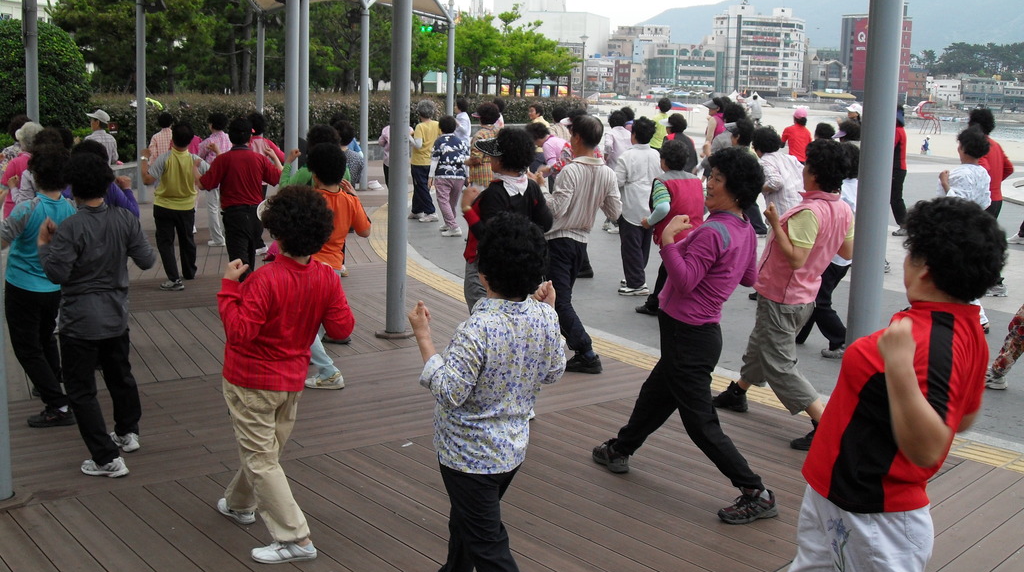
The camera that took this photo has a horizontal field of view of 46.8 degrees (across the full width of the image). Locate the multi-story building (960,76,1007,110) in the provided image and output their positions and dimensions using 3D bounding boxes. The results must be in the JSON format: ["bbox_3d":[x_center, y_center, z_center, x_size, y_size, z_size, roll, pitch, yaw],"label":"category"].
[{"bbox_3d":[157.869,-64.621,396.196,15.000,11.000,11.000,3,10,11],"label":"multi-story building"}]

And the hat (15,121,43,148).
[{"bbox_3d":[-4.055,-1.265,9.944,0.260,0.230,0.250,8,12,34],"label":"hat"}]

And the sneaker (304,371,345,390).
[{"bbox_3d":[-1.141,0.575,7.240,0.240,0.115,0.095,2,10,7],"label":"sneaker"}]

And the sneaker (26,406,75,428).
[{"bbox_3d":[-2.503,0.713,6.422,0.260,0.105,0.097,1,10,-4],"label":"sneaker"}]

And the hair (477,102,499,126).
[{"bbox_3d":[-0.270,-1.971,13.600,0.250,0.250,0.240,8,11,34],"label":"hair"}]

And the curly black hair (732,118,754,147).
[{"bbox_3d":[2.445,-1.611,12.500,0.240,0.280,0.230,7,11,30],"label":"curly black hair"}]

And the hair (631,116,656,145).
[{"bbox_3d":[1.150,-1.360,10.350,0.220,0.245,0.235,-4,11,-28],"label":"hair"}]

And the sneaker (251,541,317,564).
[{"bbox_3d":[-0.902,1.053,4.673,0.255,0.098,0.095,1,10,-2],"label":"sneaker"}]

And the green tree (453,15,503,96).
[{"bbox_3d":[-1.277,-8.210,45.268,2.200,4.250,2.200,1,10,0],"label":"green tree"}]

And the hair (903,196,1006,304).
[{"bbox_3d":[1.169,-0.099,3.120,0.240,0.270,0.255,-5,12,-32],"label":"hair"}]

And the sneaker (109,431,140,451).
[{"bbox_3d":[-2.051,0.792,6.225,0.095,0.105,0.250,-9,14,-44],"label":"sneaker"}]

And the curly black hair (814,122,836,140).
[{"bbox_3d":[3.174,-1.551,11.998,0.220,0.220,0.200,8,11,33],"label":"curly black hair"}]

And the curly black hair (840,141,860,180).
[{"bbox_3d":[2.253,-0.838,7.900,0.230,0.265,0.250,-6,12,-34],"label":"curly black hair"}]

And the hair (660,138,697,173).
[{"bbox_3d":[1.293,-1.028,9.355,0.215,0.240,0.235,-8,13,-42],"label":"hair"}]

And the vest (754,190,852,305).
[{"bbox_3d":[1.476,-0.189,5.970,0.320,0.570,0.430,23,20,31],"label":"vest"}]

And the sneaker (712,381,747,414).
[{"bbox_3d":[1.279,0.666,6.956,0.250,0.140,0.100,5,10,22],"label":"sneaker"}]

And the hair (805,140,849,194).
[{"bbox_3d":[1.700,-0.649,6.376,0.250,0.280,0.250,7,12,31],"label":"hair"}]

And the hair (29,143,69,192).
[{"bbox_3d":[-2.443,-0.626,6.250,0.235,0.275,0.245,-2,10,-20],"label":"hair"}]

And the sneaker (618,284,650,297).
[{"bbox_3d":[1.078,0.040,10.500,0.275,0.105,0.100,3,10,12],"label":"sneaker"}]

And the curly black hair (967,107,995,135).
[{"bbox_3d":[3.939,-1.387,9.950,0.225,0.245,0.240,-3,10,-20],"label":"curly black hair"}]

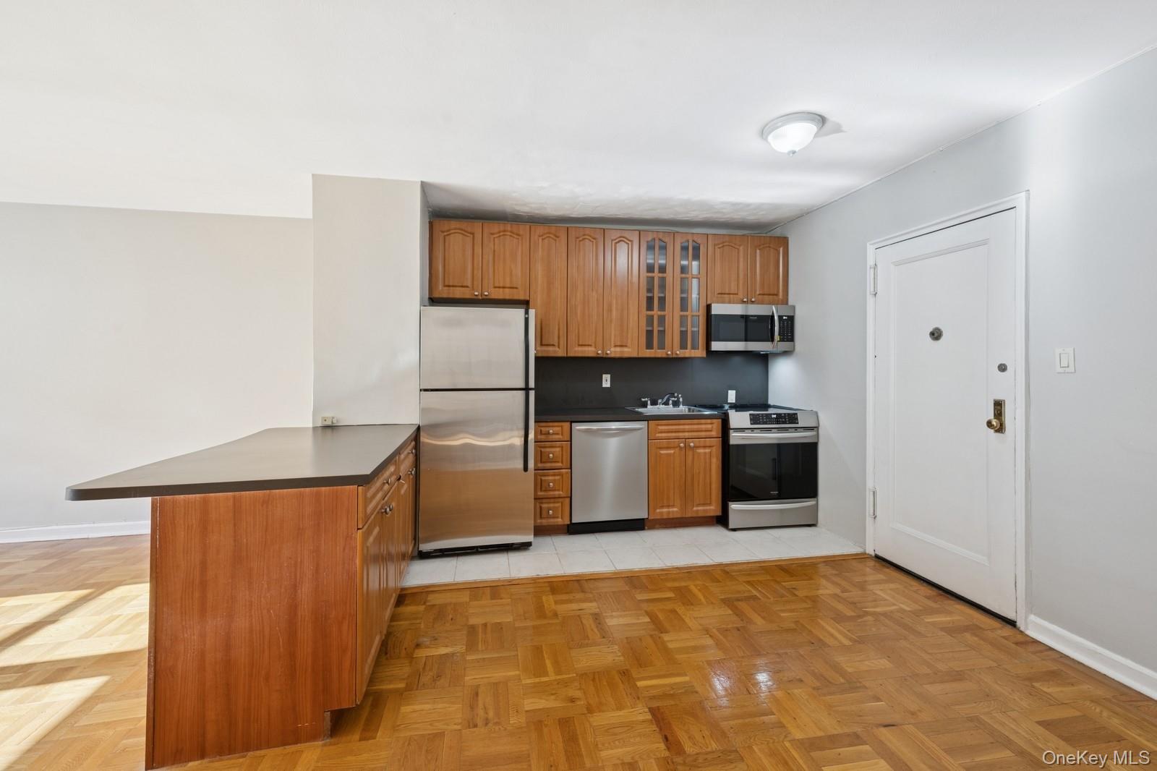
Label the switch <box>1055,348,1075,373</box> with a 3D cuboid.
[{"bbox_3d":[2.173,-0.112,2.007,0.012,0.115,0.071,0,1,-9],"label":"switch"}]

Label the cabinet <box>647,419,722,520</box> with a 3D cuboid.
[{"bbox_3d":[0.789,0.666,3.798,0.600,0.820,0.600,0,1,-9],"label":"cabinet"}]

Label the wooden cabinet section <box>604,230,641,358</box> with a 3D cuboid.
[{"bbox_3d":[0.331,-0.769,3.898,0.302,1.050,0.319,0,2,-10],"label":"wooden cabinet section"}]

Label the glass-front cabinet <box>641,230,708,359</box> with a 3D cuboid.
[{"bbox_3d":[0.773,-0.761,3.933,0.600,1.040,0.330,0,1,-9],"label":"glass-front cabinet"}]

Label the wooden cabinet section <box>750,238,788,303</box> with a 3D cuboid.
[{"bbox_3d":[1.643,-1.008,4.117,0.378,0.593,0.319,0,2,-10],"label":"wooden cabinet section"}]

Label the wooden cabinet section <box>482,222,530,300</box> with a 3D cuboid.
[{"bbox_3d":[-0.604,-0.991,3.732,0.371,0.593,0.319,0,2,-10],"label":"wooden cabinet section"}]

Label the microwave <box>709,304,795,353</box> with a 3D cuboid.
[{"bbox_3d":[1.457,-0.494,4.006,0.760,0.400,0.410,0,1,-9],"label":"microwave"}]

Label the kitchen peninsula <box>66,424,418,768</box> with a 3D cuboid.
[{"bbox_3d":[-1.304,0.722,2.174,0.860,0.900,1.530,0,1,-13],"label":"kitchen peninsula"}]

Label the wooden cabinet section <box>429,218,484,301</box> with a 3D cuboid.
[{"bbox_3d":[-0.981,-0.988,3.667,0.394,0.593,0.319,0,2,-10],"label":"wooden cabinet section"}]

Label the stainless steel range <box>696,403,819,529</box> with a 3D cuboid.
[{"bbox_3d":[1.483,0.663,3.856,0.760,0.915,0.710,0,1,-9],"label":"stainless steel range"}]

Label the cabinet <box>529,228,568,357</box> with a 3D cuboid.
[{"bbox_3d":[-0.262,-0.758,3.763,0.300,1.040,0.330,0,1,-9],"label":"cabinet"}]

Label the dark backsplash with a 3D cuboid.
[{"bbox_3d":[0.701,-0.044,4.083,2.250,0.460,0.020,0,1,-9],"label":"dark backsplash"}]

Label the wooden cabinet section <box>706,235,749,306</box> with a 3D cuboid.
[{"bbox_3d":[1.267,-1.005,4.053,0.385,0.593,0.319,0,2,-10],"label":"wooden cabinet section"}]

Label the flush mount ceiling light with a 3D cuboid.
[{"bbox_3d":[1.116,-1.271,2.352,0.292,0.142,0.292,0,1,-9],"label":"flush mount ceiling light"}]

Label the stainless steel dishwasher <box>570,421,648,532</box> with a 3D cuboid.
[{"bbox_3d":[0.197,0.693,3.701,0.600,0.860,0.610,0,1,-9],"label":"stainless steel dishwasher"}]

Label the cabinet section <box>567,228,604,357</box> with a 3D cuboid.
[{"bbox_3d":[0.032,-0.767,3.847,0.305,1.050,0.319,0,2,-10],"label":"cabinet section"}]

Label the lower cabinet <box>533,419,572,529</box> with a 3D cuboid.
[{"bbox_3d":[-0.237,0.669,3.630,0.300,0.820,0.600,0,1,-9],"label":"lower cabinet"}]

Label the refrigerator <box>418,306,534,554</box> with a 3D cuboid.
[{"bbox_3d":[-0.737,0.298,3.419,0.750,1.665,0.760,0,1,-9],"label":"refrigerator"}]

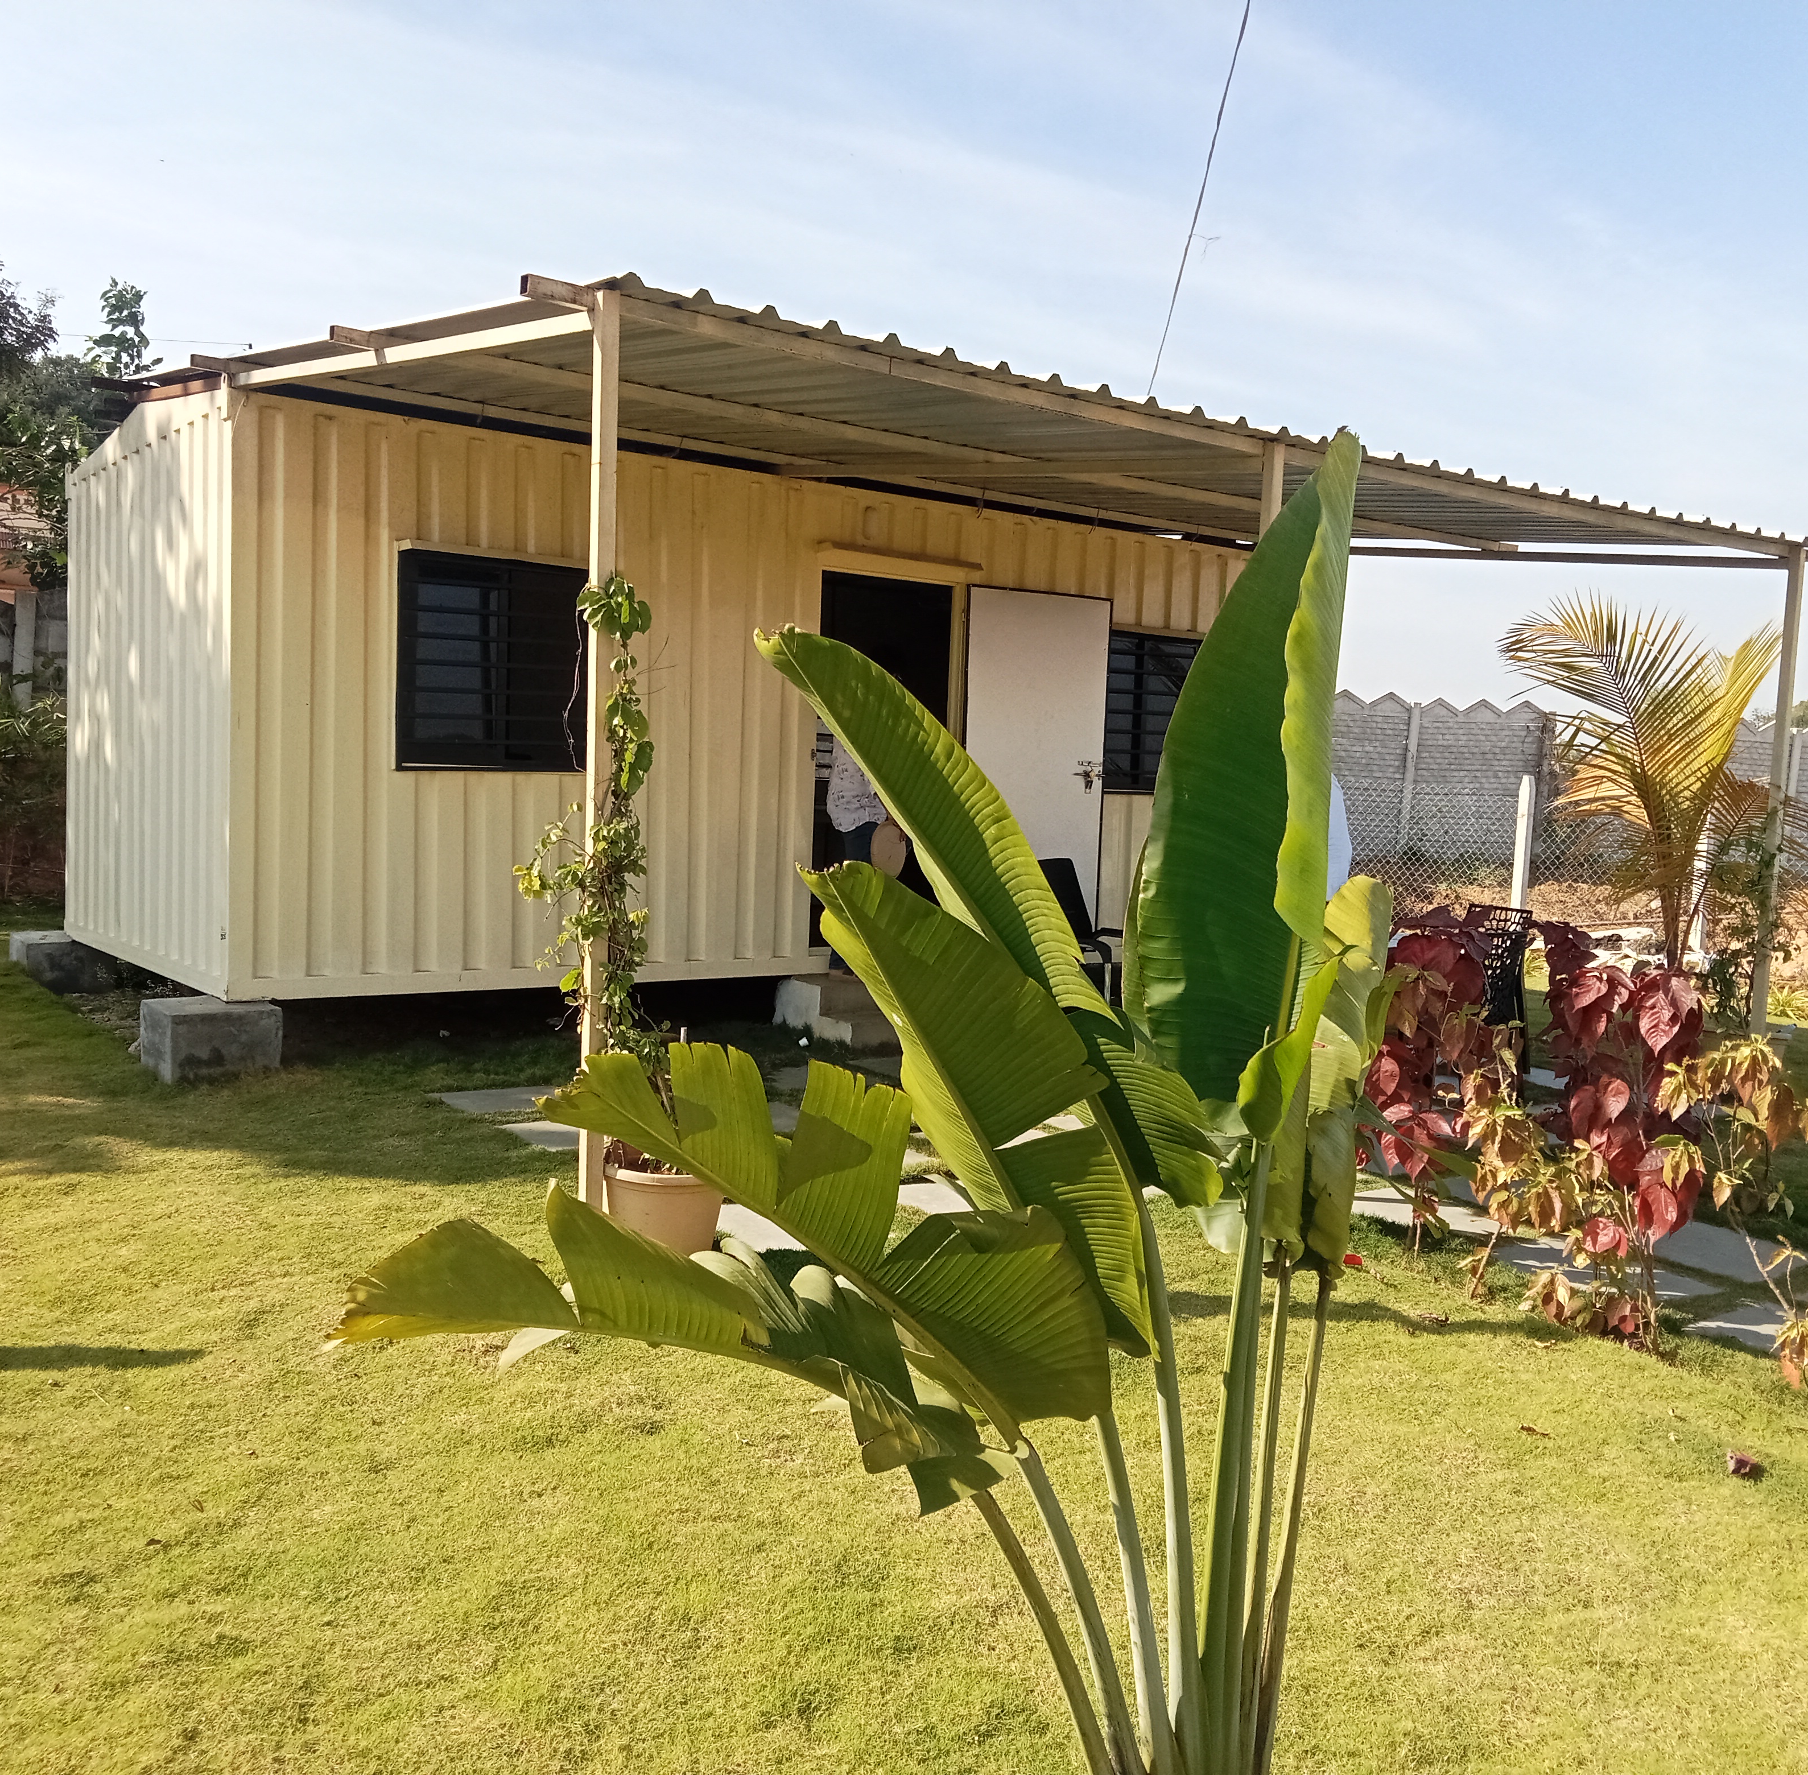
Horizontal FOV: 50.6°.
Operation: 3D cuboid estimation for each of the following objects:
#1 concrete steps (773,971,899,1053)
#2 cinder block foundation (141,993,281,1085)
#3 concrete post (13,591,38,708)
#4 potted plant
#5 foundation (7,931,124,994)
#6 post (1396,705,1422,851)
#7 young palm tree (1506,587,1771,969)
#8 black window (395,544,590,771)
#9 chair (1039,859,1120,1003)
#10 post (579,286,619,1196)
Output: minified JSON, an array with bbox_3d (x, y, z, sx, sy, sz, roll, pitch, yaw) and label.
[{"bbox_3d":[0.043,0.638,10.310,1.350,0.290,0.720,-1,4,-39],"label":"concrete steps"},{"bbox_3d":[-3.020,0.646,8.340,0.465,0.290,0.530,-1,4,-39],"label":"cinder block foundation"},{"bbox_3d":[-7.164,-1.808,15.600,0.150,1.200,0.130,-1,4,-35],"label":"concrete post"},{"bbox_3d":[-0.786,0.079,5.300,0.500,1.870,0.440,0,3,-22],"label":"potted plant"},{"bbox_3d":[-4.849,0.449,11.110,0.540,0.300,0.560,-1,4,-41],"label":"foundation"},{"bbox_3d":[5.970,-1.266,22.600,0.130,1.800,0.130,0,4,-25],"label":"post"},{"bbox_3d":[4.957,-0.554,12.603,1.950,2.745,1.700,3,4,22],"label":"young palm tree"},{"bbox_3d":[-1.885,-1.032,8.987,1.000,0.980,0.080,-1,4,-35],"label":"black window"},{"bbox_3d":[0.836,0.395,8.976,0.580,0.980,0.620,-1,5,-45],"label":"chair"},{"bbox_3d":[-0.898,-0.365,5.651,0.058,2.755,0.058,-1,4,-39],"label":"post"}]

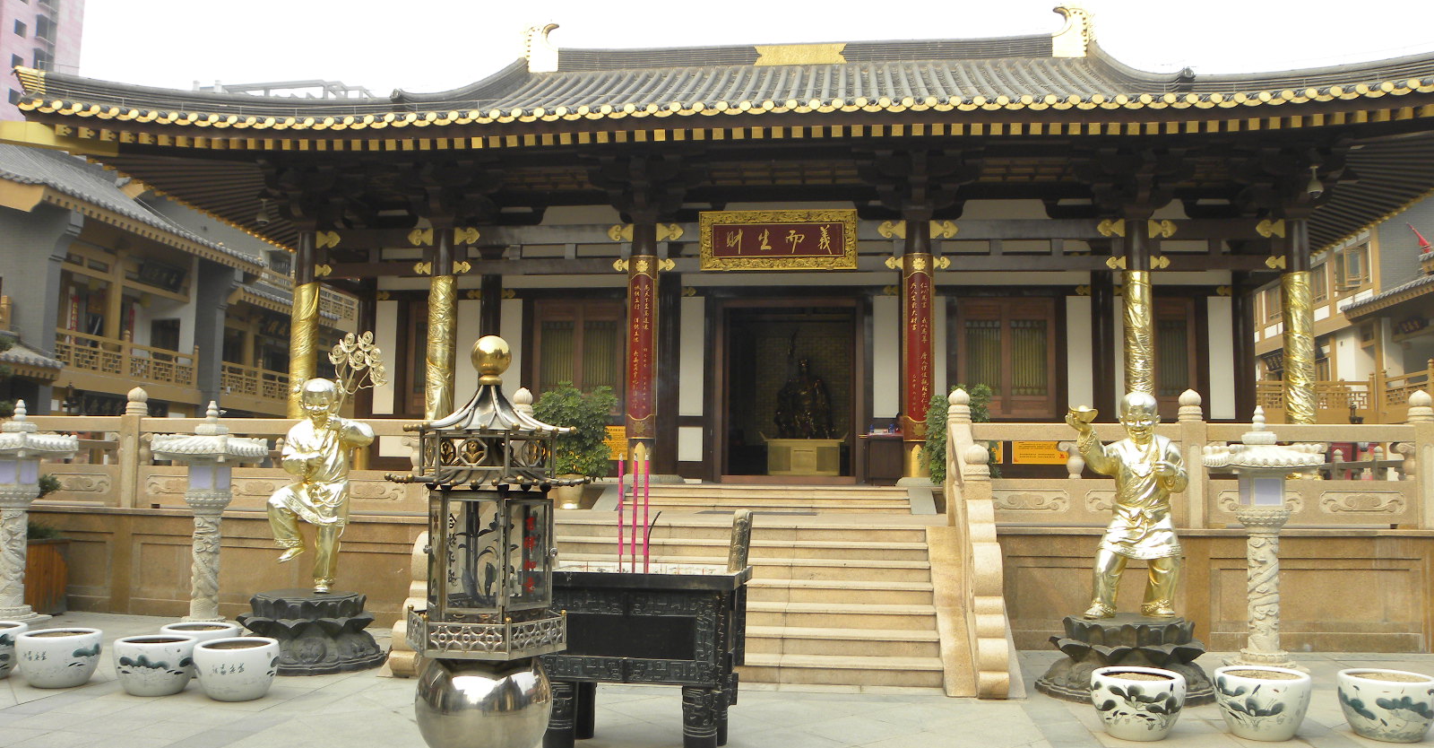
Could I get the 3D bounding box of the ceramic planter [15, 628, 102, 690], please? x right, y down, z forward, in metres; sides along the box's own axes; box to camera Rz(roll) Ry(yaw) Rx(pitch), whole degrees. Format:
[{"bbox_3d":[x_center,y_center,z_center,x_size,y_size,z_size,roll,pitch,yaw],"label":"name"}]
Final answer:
[{"bbox_3d":[-4.783,2.063,7.832,0.551,0.373,0.551,0,-5,5],"label":"ceramic planter"}]

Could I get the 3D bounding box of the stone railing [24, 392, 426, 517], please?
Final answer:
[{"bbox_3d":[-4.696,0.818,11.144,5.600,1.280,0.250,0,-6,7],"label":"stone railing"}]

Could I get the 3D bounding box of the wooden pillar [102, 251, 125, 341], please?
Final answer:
[{"bbox_3d":[-15.682,-1.648,28.050,0.408,3.005,0.408,0,-5,5],"label":"wooden pillar"}]

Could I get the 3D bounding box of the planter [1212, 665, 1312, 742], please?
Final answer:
[{"bbox_3d":[3.411,2.065,6.745,0.564,0.388,0.564,0,-5,5],"label":"planter"}]

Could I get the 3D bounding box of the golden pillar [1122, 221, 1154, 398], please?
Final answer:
[{"bbox_3d":[6.144,-0.313,15.665,0.440,3.980,0.440,0,-6,7],"label":"golden pillar"}]

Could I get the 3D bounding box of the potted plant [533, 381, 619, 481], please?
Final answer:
[{"bbox_3d":[-1.970,1.015,15.035,1.170,1.770,1.100,0,-6,7],"label":"potted plant"}]

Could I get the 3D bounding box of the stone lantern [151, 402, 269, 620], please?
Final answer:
[{"bbox_3d":[-4.746,1.357,10.084,0.680,2.160,0.680,0,-6,7],"label":"stone lantern"}]

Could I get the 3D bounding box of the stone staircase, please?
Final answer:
[{"bbox_3d":[0.354,1.961,11.863,3.650,1.420,7.500,0,-6,7],"label":"stone staircase"}]

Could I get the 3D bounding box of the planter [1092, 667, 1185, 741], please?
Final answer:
[{"bbox_3d":[2.558,1.997,6.539,0.535,0.360,0.535,0,-6,7],"label":"planter"}]

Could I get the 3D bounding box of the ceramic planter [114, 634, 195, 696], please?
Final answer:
[{"bbox_3d":[-3.971,2.058,7.603,0.528,0.361,0.528,0,-5,5],"label":"ceramic planter"}]

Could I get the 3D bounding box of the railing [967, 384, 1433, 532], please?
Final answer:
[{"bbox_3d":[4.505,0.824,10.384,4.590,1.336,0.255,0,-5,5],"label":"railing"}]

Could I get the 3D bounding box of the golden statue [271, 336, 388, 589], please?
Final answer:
[{"bbox_3d":[-3.278,0.750,9.002,0.918,2.183,0.632,0,-5,5],"label":"golden statue"}]

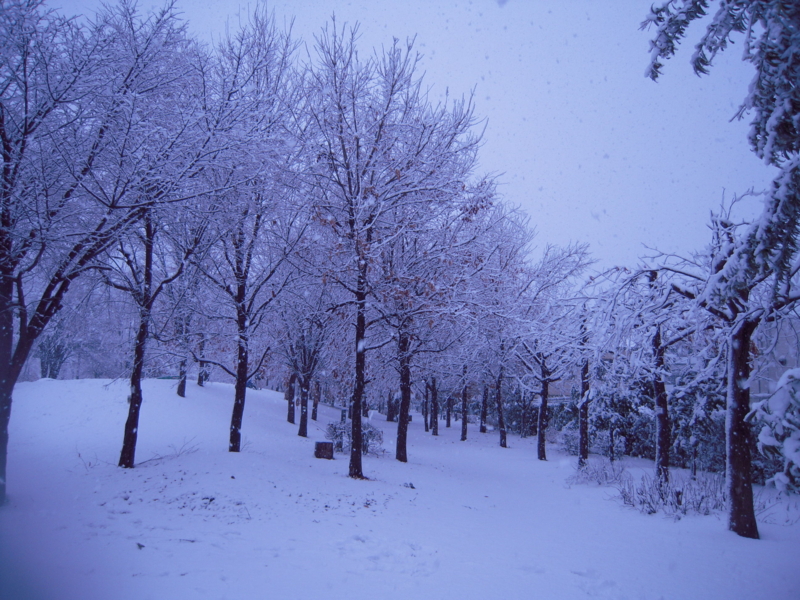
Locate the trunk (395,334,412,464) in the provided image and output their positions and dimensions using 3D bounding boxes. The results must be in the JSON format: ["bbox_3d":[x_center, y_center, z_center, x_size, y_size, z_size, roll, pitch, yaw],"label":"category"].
[{"bbox_3d":[0.099,2.338,15.843,0.253,3.198,0.253,2,-9,1],"label":"trunk"}]

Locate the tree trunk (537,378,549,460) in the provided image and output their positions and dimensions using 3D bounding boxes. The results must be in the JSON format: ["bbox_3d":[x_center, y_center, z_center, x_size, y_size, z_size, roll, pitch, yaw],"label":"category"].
[{"bbox_3d":[3.641,3.028,16.444,0.214,2.057,0.214,2,-8,13],"label":"tree trunk"}]

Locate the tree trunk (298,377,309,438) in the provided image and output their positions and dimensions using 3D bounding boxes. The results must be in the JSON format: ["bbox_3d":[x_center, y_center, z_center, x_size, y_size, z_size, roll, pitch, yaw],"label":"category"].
[{"bbox_3d":[-2.727,3.041,18.428,0.240,1.714,0.240,1,-9,-8],"label":"tree trunk"}]

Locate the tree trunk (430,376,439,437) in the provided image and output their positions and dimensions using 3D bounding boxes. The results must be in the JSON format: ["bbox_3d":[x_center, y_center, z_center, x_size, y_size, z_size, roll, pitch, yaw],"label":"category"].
[{"bbox_3d":[1.354,4.133,25.220,0.220,2.290,0.220,0,-8,3],"label":"tree trunk"}]

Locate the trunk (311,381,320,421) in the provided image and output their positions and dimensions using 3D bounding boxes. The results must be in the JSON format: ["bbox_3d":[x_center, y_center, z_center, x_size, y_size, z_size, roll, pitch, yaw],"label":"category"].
[{"bbox_3d":[-3.186,3.820,24.617,0.246,1.505,0.246,4,-9,-7],"label":"trunk"}]

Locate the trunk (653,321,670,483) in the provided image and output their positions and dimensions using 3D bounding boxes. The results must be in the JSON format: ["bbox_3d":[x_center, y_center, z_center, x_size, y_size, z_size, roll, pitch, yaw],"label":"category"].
[{"bbox_3d":[4.838,1.922,12.063,0.270,2.950,0.270,-2,-9,21],"label":"trunk"}]

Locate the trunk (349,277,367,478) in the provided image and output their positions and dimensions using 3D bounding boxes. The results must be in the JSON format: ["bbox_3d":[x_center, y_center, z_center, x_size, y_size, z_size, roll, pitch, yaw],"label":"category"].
[{"bbox_3d":[-0.790,1.441,12.472,0.270,3.850,0.270,1,-8,-3],"label":"trunk"}]

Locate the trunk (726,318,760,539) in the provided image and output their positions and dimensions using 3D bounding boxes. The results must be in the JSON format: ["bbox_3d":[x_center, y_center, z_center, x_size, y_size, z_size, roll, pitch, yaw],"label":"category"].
[{"bbox_3d":[4.042,1.470,7.619,0.340,2.520,0.340,-4,-9,27],"label":"trunk"}]

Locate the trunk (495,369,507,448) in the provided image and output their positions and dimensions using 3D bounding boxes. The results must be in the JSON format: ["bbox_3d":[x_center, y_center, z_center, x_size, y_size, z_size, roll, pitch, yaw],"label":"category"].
[{"bbox_3d":[3.149,3.340,20.076,0.250,2.420,0.250,0,-8,9],"label":"trunk"}]

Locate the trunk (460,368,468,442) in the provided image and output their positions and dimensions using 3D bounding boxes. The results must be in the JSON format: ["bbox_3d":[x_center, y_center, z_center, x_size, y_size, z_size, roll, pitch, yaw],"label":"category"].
[{"bbox_3d":[2.270,3.663,22.689,0.210,2.510,0.210,0,-8,6],"label":"trunk"}]

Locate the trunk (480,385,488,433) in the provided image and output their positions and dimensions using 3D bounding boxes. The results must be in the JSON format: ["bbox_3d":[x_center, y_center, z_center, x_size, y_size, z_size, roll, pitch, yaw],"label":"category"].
[{"bbox_3d":[3.683,4.709,28.120,0.230,2.060,0.230,0,-8,7],"label":"trunk"}]

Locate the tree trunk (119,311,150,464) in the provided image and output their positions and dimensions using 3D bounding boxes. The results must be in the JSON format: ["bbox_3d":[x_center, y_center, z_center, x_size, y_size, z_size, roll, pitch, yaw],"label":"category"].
[{"bbox_3d":[-4.658,1.553,11.426,0.251,2.768,0.251,7,-10,-21],"label":"tree trunk"}]

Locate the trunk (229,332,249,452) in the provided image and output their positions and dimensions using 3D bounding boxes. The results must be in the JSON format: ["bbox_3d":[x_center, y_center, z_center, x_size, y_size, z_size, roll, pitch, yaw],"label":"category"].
[{"bbox_3d":[-3.493,1.983,14.001,0.245,2.572,0.245,4,-9,-13],"label":"trunk"}]

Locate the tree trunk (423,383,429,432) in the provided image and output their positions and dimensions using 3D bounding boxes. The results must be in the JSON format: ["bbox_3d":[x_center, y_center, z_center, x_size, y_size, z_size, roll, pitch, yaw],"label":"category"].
[{"bbox_3d":[1.102,4.506,27.158,0.167,2.070,0.167,-1,-9,2],"label":"tree trunk"}]

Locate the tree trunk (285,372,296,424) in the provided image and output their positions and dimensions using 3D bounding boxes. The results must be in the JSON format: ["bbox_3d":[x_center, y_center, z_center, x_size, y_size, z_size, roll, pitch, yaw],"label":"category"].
[{"bbox_3d":[-3.450,3.134,20.622,0.253,1.638,0.253,2,-9,-9],"label":"tree trunk"}]

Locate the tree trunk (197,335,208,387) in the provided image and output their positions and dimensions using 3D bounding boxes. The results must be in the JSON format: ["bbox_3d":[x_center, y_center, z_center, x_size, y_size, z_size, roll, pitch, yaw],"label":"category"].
[{"bbox_3d":[-7.858,2.392,25.649,0.270,2.060,0.270,3,-9,-17],"label":"tree trunk"}]

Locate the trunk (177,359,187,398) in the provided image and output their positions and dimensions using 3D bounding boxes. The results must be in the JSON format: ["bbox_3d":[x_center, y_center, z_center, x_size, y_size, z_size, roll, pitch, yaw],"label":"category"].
[{"bbox_3d":[-6.936,2.479,20.590,0.238,1.232,0.238,3,-9,-18],"label":"trunk"}]

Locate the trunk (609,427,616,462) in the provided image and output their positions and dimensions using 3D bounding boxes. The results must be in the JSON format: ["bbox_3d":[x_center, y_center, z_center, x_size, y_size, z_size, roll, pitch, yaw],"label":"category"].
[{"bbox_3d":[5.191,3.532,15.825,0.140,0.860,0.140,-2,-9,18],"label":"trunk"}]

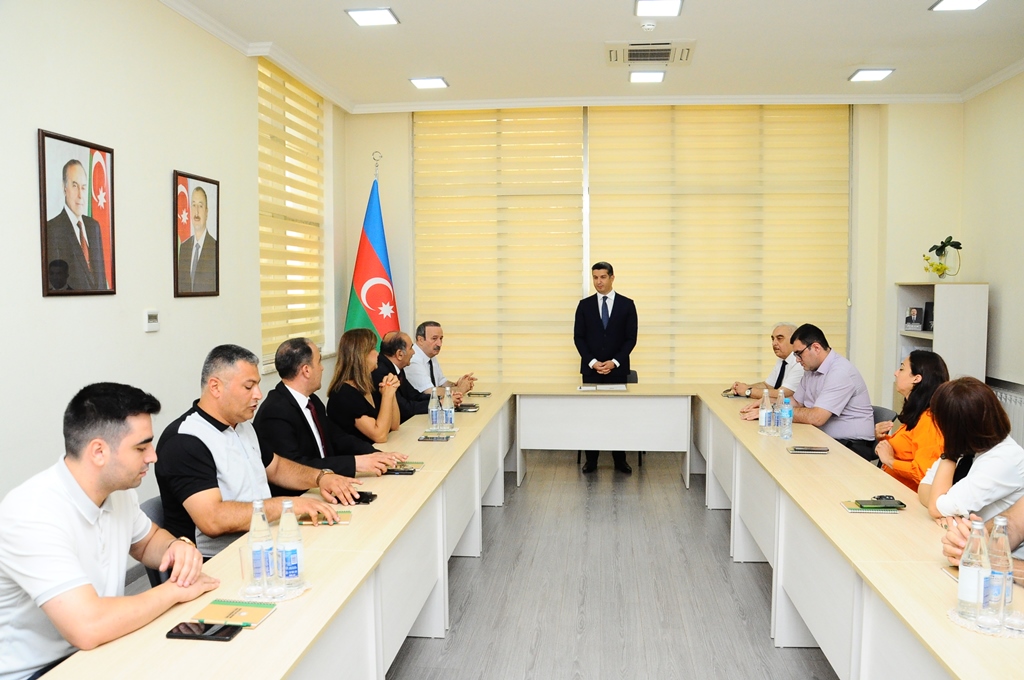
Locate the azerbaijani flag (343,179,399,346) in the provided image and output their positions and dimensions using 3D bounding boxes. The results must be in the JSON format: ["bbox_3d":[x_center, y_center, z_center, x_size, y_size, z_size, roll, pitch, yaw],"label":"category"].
[{"bbox_3d":[-1.244,-0.415,6.812,0.560,2.040,0.400,0,4,6],"label":"azerbaijani flag"}]

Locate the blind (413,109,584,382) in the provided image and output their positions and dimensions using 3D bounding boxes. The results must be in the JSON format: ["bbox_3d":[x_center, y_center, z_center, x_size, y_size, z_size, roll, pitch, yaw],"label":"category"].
[{"bbox_3d":[-0.140,-0.825,7.324,1.621,2.758,0.070,1,4,6],"label":"blind"}]

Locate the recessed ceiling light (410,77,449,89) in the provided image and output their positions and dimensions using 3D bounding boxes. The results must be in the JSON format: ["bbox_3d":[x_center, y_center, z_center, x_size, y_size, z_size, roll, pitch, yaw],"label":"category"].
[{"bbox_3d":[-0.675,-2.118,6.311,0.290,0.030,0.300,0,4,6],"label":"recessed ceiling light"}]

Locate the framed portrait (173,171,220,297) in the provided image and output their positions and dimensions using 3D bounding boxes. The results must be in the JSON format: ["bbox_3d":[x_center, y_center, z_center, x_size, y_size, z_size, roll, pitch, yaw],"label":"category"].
[{"bbox_3d":[-1.938,-0.641,4.765,0.030,0.750,0.540,1,4,6],"label":"framed portrait"}]

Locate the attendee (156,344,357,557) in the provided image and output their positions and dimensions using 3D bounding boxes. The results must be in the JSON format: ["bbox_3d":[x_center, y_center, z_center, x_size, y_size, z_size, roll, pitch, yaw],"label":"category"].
[{"bbox_3d":[-1.008,0.686,2.881,0.840,1.330,0.610,1,4,13],"label":"attendee"}]

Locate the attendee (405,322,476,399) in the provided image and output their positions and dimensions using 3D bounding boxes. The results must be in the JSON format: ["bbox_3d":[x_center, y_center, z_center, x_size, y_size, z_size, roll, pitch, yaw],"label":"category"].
[{"bbox_3d":[-0.560,0.508,5.868,0.700,1.310,0.540,3,5,31],"label":"attendee"}]

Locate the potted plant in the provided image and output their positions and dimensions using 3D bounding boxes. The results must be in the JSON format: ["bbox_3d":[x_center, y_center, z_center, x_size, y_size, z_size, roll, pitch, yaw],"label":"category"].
[{"bbox_3d":[3.675,-0.702,6.545,0.325,0.370,0.280,1,4,6],"label":"potted plant"}]

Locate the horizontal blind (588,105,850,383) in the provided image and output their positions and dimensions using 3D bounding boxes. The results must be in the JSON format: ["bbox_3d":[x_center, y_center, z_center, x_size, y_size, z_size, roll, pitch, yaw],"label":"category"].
[{"bbox_3d":[1.863,-0.721,6.980,2.340,2.760,0.070,0,4,6],"label":"horizontal blind"}]

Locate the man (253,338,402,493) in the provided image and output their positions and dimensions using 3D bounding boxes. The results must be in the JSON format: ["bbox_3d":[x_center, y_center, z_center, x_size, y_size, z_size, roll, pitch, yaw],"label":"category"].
[{"bbox_3d":[-0.896,0.678,3.641,0.770,1.340,0.570,1,4,13],"label":"man"}]

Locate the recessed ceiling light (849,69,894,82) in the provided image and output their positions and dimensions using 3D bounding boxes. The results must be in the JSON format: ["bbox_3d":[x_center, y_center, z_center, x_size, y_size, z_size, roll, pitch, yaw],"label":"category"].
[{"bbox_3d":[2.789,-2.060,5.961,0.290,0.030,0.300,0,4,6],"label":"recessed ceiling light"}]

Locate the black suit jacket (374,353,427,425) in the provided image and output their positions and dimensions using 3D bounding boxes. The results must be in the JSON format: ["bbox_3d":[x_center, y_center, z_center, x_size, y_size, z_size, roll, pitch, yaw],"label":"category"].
[{"bbox_3d":[-0.733,0.432,5.136,0.500,0.700,0.530,0,4,4],"label":"black suit jacket"}]

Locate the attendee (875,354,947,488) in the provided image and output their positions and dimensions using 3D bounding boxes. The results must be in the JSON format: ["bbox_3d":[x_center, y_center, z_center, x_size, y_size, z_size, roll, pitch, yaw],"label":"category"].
[{"bbox_3d":[1.943,0.676,3.809,0.700,1.270,0.480,2,4,19],"label":"attendee"}]

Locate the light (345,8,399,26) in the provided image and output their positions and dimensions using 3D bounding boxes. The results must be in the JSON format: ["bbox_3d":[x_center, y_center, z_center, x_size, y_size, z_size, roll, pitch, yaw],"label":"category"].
[{"bbox_3d":[-0.900,-2.100,4.994,0.290,0.035,0.290,1,4,6],"label":"light"}]

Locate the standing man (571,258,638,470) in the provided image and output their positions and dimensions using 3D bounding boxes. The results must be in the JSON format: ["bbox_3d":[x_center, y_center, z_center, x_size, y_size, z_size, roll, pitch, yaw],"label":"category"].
[{"bbox_3d":[0.795,0.238,6.521,0.560,1.780,0.340,0,4,6],"label":"standing man"}]

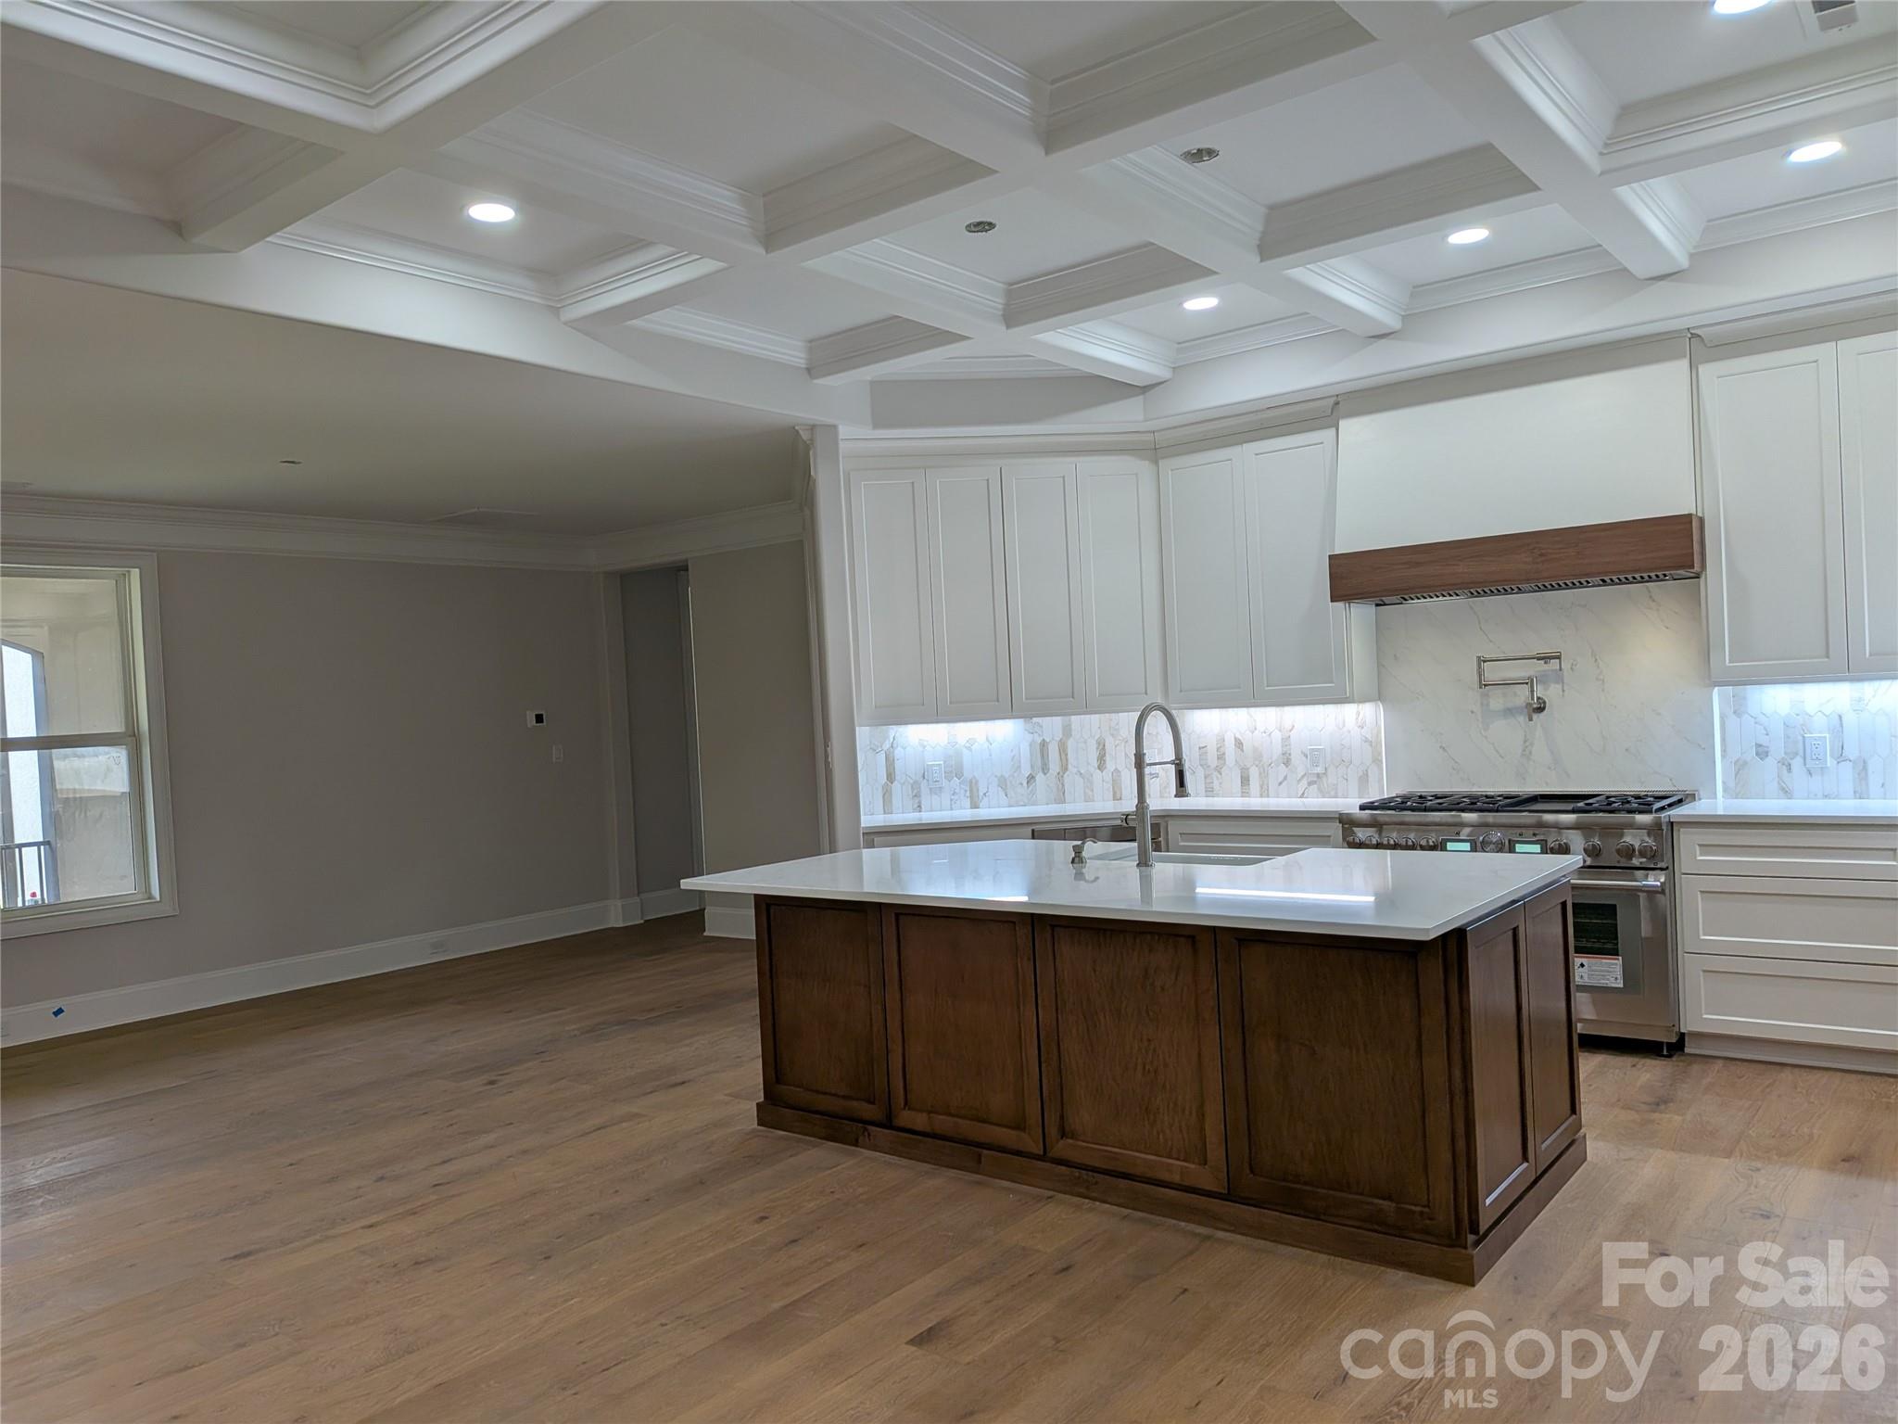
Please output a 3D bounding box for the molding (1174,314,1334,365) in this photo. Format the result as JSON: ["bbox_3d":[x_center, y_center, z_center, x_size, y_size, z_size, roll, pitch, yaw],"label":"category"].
[{"bbox_3d":[1.339,-1.616,5.674,0.900,0.081,0.080,-3,0,39],"label":"molding"}]

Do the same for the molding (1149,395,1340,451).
[{"bbox_3d":[1.353,-1.334,6.097,0.950,0.075,0.065,-3,0,39],"label":"molding"}]

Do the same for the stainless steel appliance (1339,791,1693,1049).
[{"bbox_3d":[2.353,0.824,5.450,1.222,0.940,0.670,-3,0,39],"label":"stainless steel appliance"}]

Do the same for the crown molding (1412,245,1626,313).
[{"bbox_3d":[2.150,-1.652,5.016,0.870,0.080,0.080,-3,0,39],"label":"crown molding"}]

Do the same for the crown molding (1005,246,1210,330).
[{"bbox_3d":[0.542,-1.549,4.742,0.880,0.145,0.072,-3,0,39],"label":"crown molding"}]

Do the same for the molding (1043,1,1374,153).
[{"bbox_3d":[0.566,-1.541,3.143,0.885,0.130,0.080,-3,0,39],"label":"molding"}]

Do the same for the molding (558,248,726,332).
[{"bbox_3d":[-1.051,-1.467,4.402,0.860,0.145,0.072,-3,0,39],"label":"molding"}]

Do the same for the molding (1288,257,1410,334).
[{"bbox_3d":[1.499,-1.598,4.894,0.072,0.145,1.060,-3,0,39],"label":"molding"}]

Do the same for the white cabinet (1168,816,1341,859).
[{"bbox_3d":[1.558,0.895,6.143,0.880,0.883,0.600,-3,0,39],"label":"white cabinet"}]

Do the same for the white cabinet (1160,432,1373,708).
[{"bbox_3d":[1.514,-0.653,6.267,0.930,1.248,0.355,-3,0,39],"label":"white cabinet"}]

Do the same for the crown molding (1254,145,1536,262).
[{"bbox_3d":[1.367,-1.586,4.100,0.877,0.145,0.072,-3,0,39],"label":"crown molding"}]

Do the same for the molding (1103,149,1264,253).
[{"bbox_3d":[0.723,-1.553,3.949,0.072,0.145,1.092,-3,0,39],"label":"molding"}]

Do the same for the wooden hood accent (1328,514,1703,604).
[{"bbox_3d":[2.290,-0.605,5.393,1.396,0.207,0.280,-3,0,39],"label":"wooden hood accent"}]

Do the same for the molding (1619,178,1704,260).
[{"bbox_3d":[2.323,-1.635,4.268,0.072,0.145,1.060,-3,0,39],"label":"molding"}]

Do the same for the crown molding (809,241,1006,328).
[{"bbox_3d":[-0.101,-1.516,4.593,0.072,0.145,1.101,-3,0,39],"label":"crown molding"}]

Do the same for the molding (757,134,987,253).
[{"bbox_3d":[-0.245,-1.505,3.788,0.890,0.130,0.080,-3,0,39],"label":"molding"}]

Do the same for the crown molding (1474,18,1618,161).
[{"bbox_3d":[1.543,-1.590,3.333,0.072,0.145,1.098,-3,0,39],"label":"crown molding"}]

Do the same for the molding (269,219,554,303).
[{"bbox_3d":[-1.703,-1.462,4.268,0.080,0.083,1.050,-3,0,39],"label":"molding"}]

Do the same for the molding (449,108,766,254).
[{"bbox_3d":[-0.880,-1.474,3.647,0.080,0.130,1.100,-3,0,39],"label":"molding"}]

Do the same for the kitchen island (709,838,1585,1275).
[{"bbox_3d":[0.523,0.944,4.156,2.475,0.899,1.345,-3,0,39],"label":"kitchen island"}]

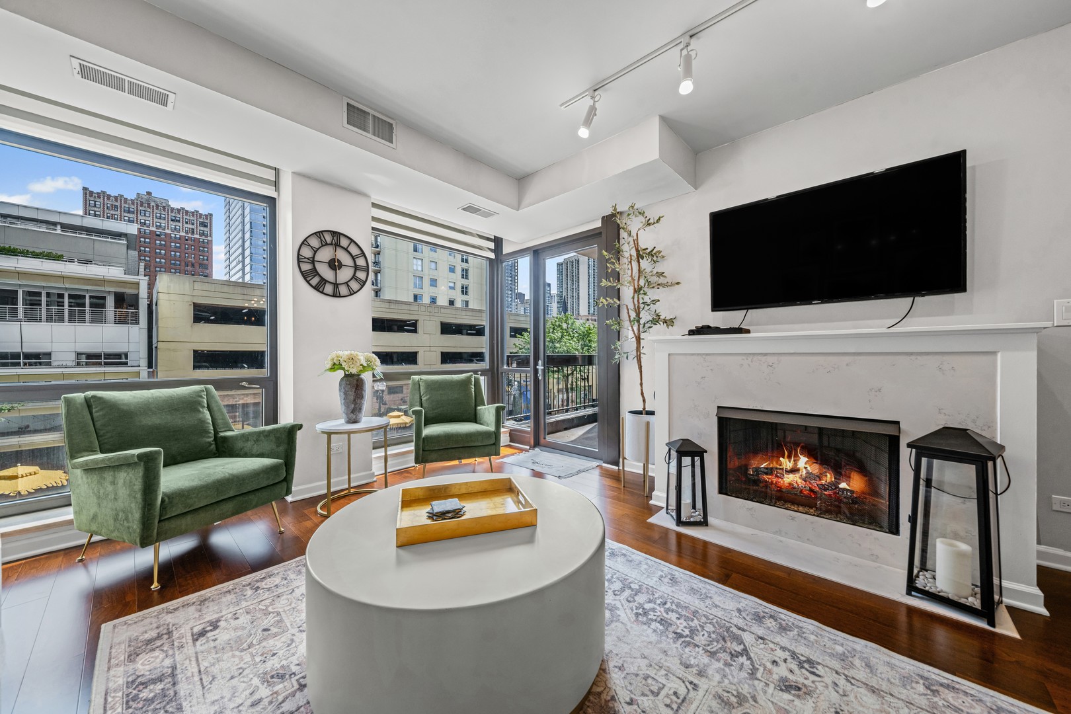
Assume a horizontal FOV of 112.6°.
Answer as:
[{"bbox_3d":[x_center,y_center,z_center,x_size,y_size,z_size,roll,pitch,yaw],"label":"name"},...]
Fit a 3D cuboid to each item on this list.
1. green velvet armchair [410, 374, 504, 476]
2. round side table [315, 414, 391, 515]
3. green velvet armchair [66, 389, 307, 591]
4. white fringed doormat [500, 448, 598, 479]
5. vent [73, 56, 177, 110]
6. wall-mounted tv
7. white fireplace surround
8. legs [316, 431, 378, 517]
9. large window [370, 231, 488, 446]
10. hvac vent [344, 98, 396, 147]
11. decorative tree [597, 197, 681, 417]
[{"bbox_3d":[-0.732,0.615,3.171,0.745,0.840,0.790,0,0,-21],"label":"green velvet armchair"},{"bbox_3d":[-1.300,0.758,2.550,0.465,0.554,0.465,0,0,-27],"label":"round side table"},{"bbox_3d":[-1.910,0.615,1.968,0.790,0.840,0.745,0,0,20],"label":"green velvet armchair"},{"bbox_3d":[0.117,1.015,3.450,0.810,0.015,0.590,0,0,43],"label":"white fringed doormat"},{"bbox_3d":[-2.002,-1.338,1.749,0.184,0.025,0.332,0,0,45],"label":"vent"},{"bbox_3d":[1.816,-0.717,2.318,1.250,0.730,0.070,0,0,42],"label":"wall-mounted tv"},{"bbox_3d":[1.621,0.449,2.192,1.670,1.170,0.570,0,0,42],"label":"white fireplace surround"},{"bbox_3d":[-1.300,0.770,2.550,0.450,0.530,0.450,0,0,-27],"label":"legs"},{"bbox_3d":[-1.101,-0.213,3.820,0.100,2.100,1.530,0,0,45],"label":"large window"},{"bbox_3d":[-1.074,-1.511,2.313,0.025,0.187,0.338,0,0,45],"label":"hvac vent"},{"bbox_3d":[0.825,-0.385,2.820,0.570,1.630,0.480,0,0,42],"label":"decorative tree"}]

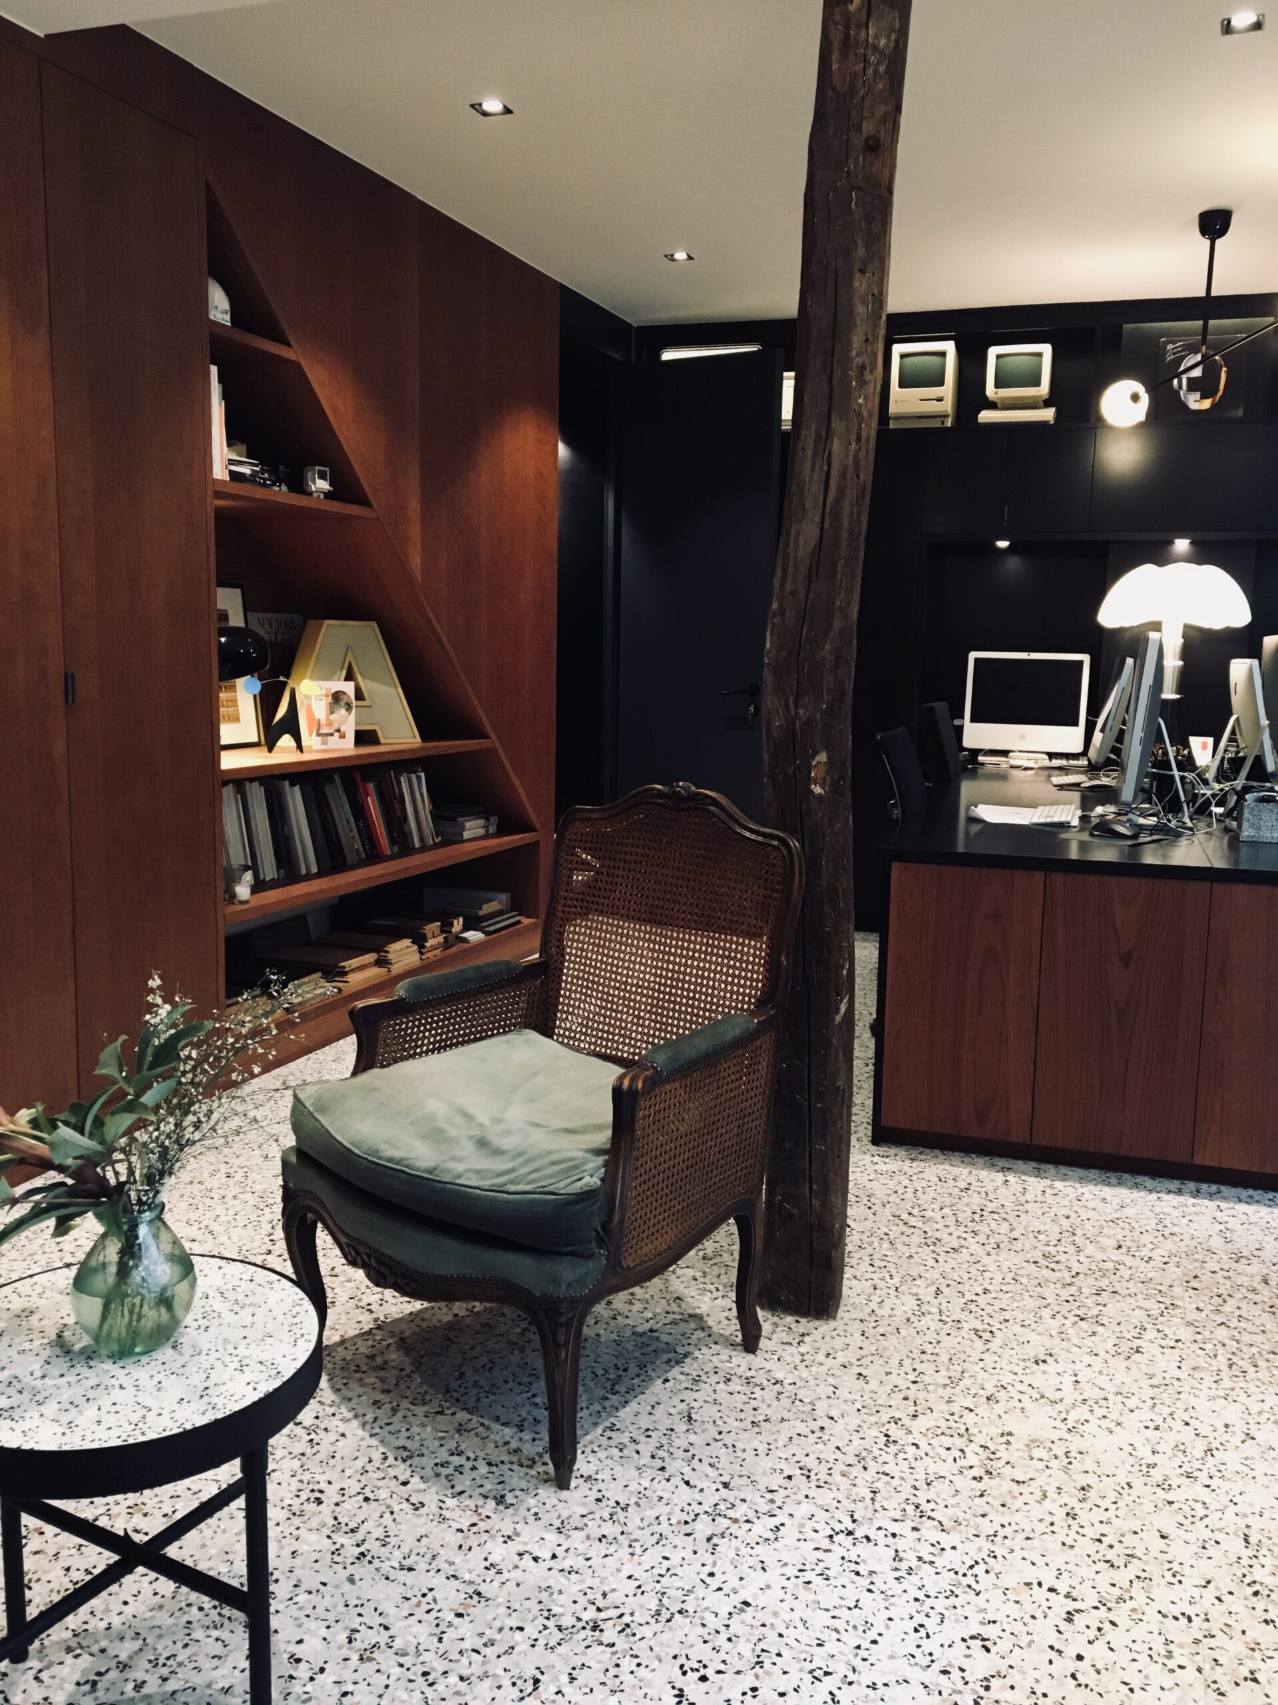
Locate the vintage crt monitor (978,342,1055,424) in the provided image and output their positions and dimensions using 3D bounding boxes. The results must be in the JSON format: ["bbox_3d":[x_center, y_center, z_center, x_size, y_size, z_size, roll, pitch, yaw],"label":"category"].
[{"bbox_3d":[1.573,-1.908,5.904,0.305,0.333,0.290,3,8,16],"label":"vintage crt monitor"}]

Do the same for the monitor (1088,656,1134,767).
[{"bbox_3d":[1.741,-0.465,5.120,0.195,0.457,0.515,3,8,13],"label":"monitor"}]

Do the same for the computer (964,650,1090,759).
[{"bbox_3d":[1.630,-0.595,6.021,0.493,0.468,0.190,3,8,16],"label":"computer"}]

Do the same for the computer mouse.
[{"bbox_3d":[1.220,-0.062,3.657,0.122,0.045,0.072,3,8,16],"label":"computer mouse"}]

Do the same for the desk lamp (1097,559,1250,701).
[{"bbox_3d":[2.058,-0.711,5.571,0.550,0.833,0.550,3,8,16],"label":"desk lamp"}]

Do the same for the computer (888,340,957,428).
[{"bbox_3d":[1.190,-1.913,5.930,0.246,0.342,0.277,3,8,16],"label":"computer"}]

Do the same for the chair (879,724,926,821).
[{"bbox_3d":[1.004,0.119,4.325,0.600,0.950,0.600,4,9,22],"label":"chair"}]

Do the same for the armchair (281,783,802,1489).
[{"bbox_3d":[-0.137,0.376,2.349,0.655,0.945,0.700,7,10,38],"label":"armchair"}]

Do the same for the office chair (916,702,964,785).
[{"bbox_3d":[1.371,-0.068,5.537,0.600,1.000,0.600,4,8,19],"label":"office chair"}]

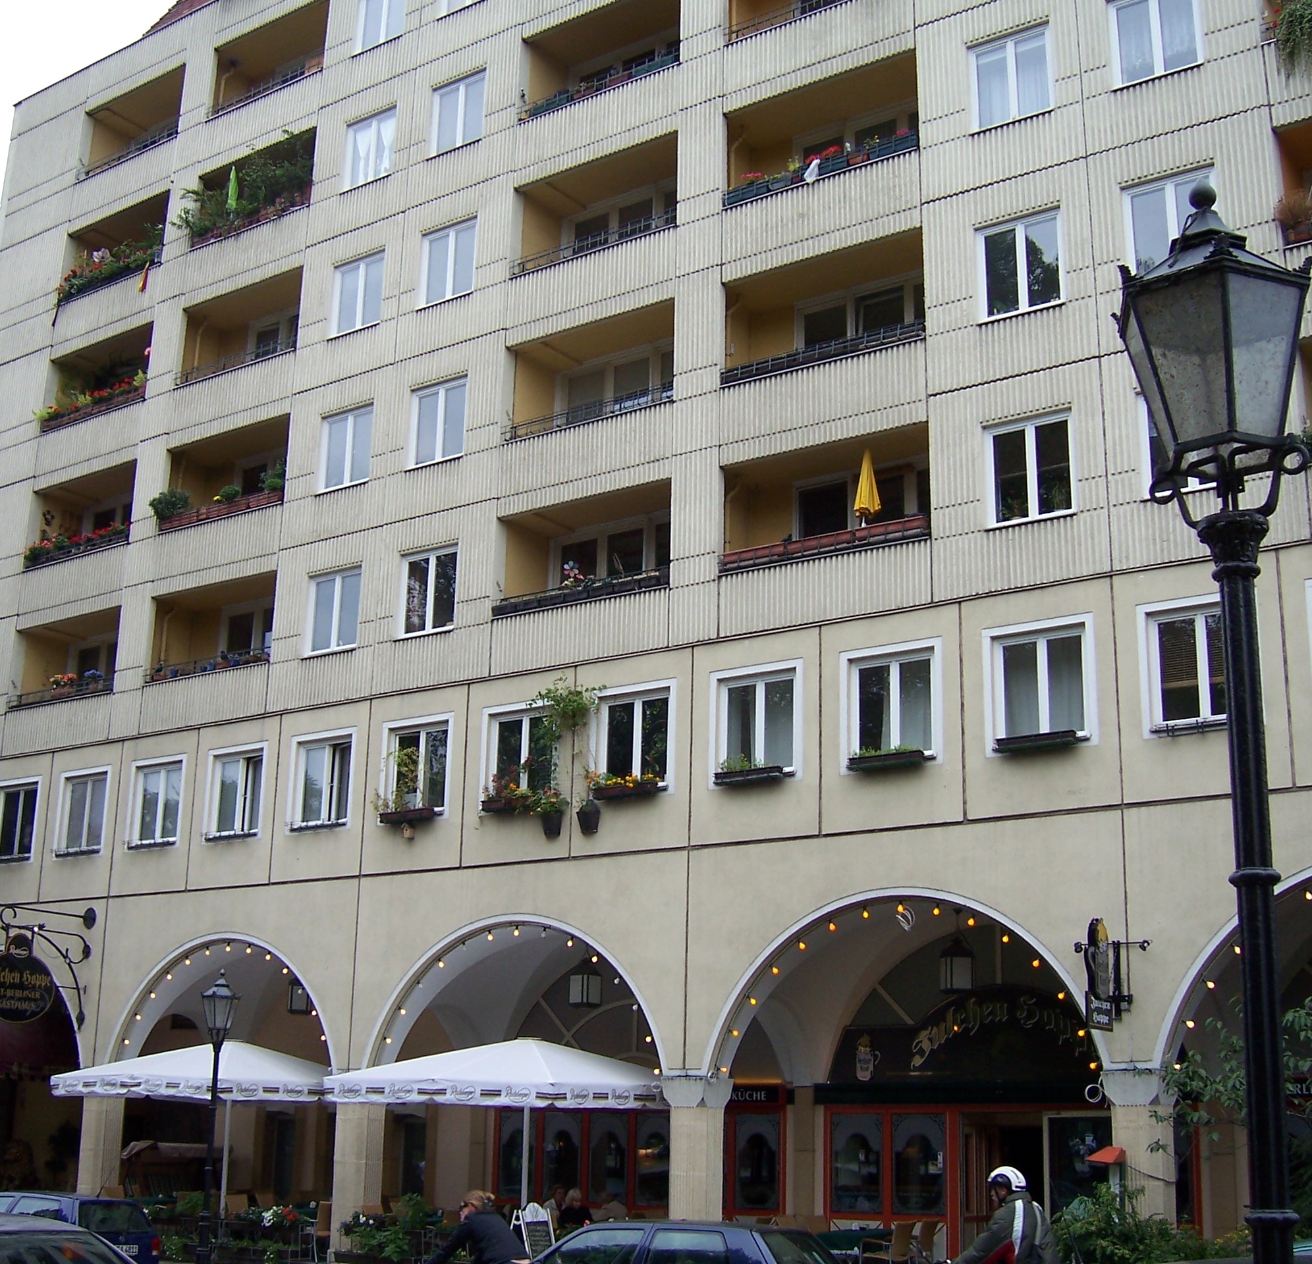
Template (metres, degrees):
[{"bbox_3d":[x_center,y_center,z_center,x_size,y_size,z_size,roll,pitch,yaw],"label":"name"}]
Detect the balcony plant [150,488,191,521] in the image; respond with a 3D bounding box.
[{"bbox_3d":[-8.785,-2.274,31.633,0.680,0.490,0.540,-10,-19,34],"label":"balcony plant"}]

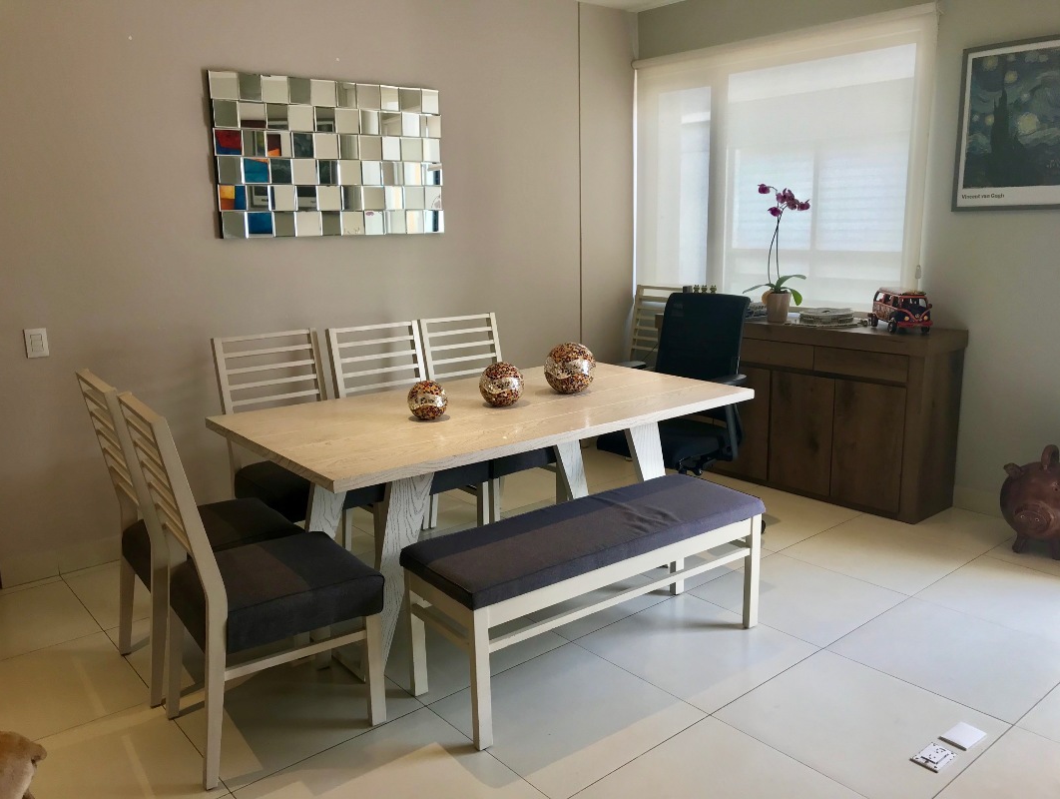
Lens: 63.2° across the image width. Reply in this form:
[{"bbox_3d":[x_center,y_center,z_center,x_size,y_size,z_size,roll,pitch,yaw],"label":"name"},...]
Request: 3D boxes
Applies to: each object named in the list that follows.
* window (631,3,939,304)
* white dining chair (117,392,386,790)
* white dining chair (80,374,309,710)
[{"bbox_3d":[1.279,-1.248,4.790,0.100,1.455,1.890,-11,15,-38],"label":"window"},{"bbox_3d":[-0.763,0.462,2.460,0.585,0.995,0.440,-10,15,-36],"label":"white dining chair"},{"bbox_3d":[-1.083,0.385,2.857,0.585,0.995,0.440,-10,15,-36],"label":"white dining chair"}]

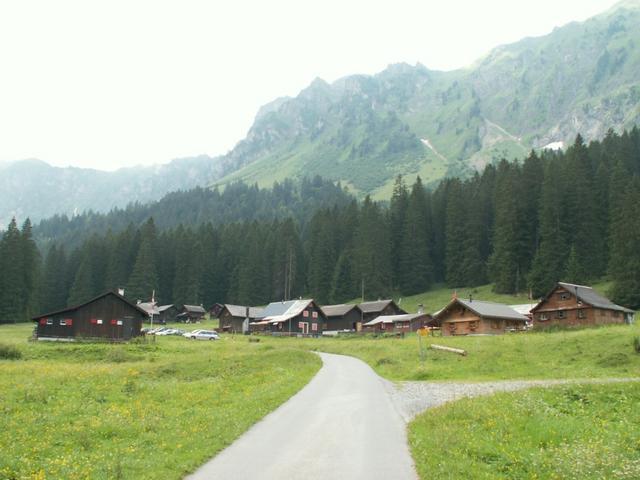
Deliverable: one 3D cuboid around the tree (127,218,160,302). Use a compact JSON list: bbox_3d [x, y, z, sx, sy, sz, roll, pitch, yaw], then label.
[{"bbox_3d":[-52.193,6.366,191.840,8.500,26.050,8.500,3,-11,-15],"label":"tree"}]

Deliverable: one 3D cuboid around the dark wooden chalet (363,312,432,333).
[{"bbox_3d":[12.040,13.060,101.460,5.500,3.100,10.300,8,-12,-44],"label":"dark wooden chalet"}]

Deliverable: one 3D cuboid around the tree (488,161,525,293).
[{"bbox_3d":[40.120,-3.100,139.200,7.960,28.740,7.960,-2,-9,16],"label":"tree"}]

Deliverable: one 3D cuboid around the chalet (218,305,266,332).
[{"bbox_3d":[-12.400,13.540,110.480,8.000,4.800,5.500,6,-10,-36],"label":"chalet"}]

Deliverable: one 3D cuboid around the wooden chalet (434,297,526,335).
[{"bbox_3d":[22.589,11.167,90.590,12.000,5.100,7.750,9,-14,-41],"label":"wooden chalet"}]

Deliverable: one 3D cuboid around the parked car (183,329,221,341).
[{"bbox_3d":[-15.131,12.194,83.136,4.500,1.470,1.750,7,-12,-31],"label":"parked car"}]

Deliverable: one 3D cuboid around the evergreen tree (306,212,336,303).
[{"bbox_3d":[0.420,4.620,181.270,8.340,26.230,8.340,0,-8,0],"label":"evergreen tree"}]

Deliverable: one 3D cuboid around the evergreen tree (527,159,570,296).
[{"bbox_3d":[46.680,-2.320,131.610,8.960,27.540,8.960,-3,-9,20],"label":"evergreen tree"}]

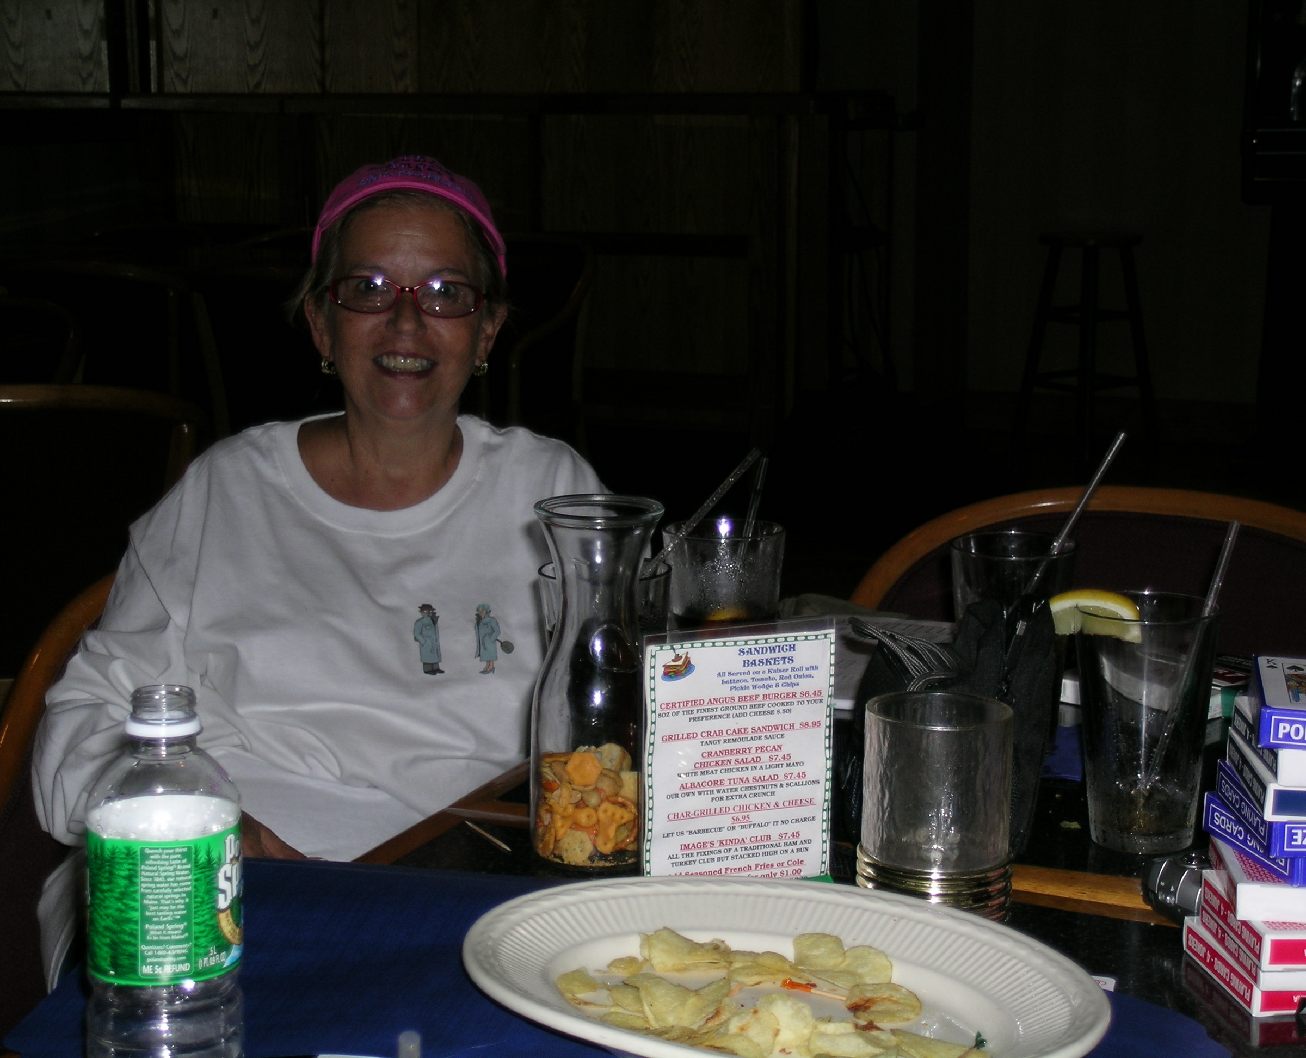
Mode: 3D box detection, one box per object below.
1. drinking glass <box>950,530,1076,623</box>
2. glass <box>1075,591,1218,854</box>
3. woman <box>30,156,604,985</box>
[{"bbox_3d":[0.252,0.084,1.742,0.088,0.149,0.088,0,11,0],"label":"drinking glass"},{"bbox_3d":[0.307,0.122,1.551,0.088,0.149,0.088,0,11,0],"label":"glass"},{"bbox_3d":[-0.278,0.261,2.109,0.560,1.160,0.700,-3,11,-12],"label":"woman"}]

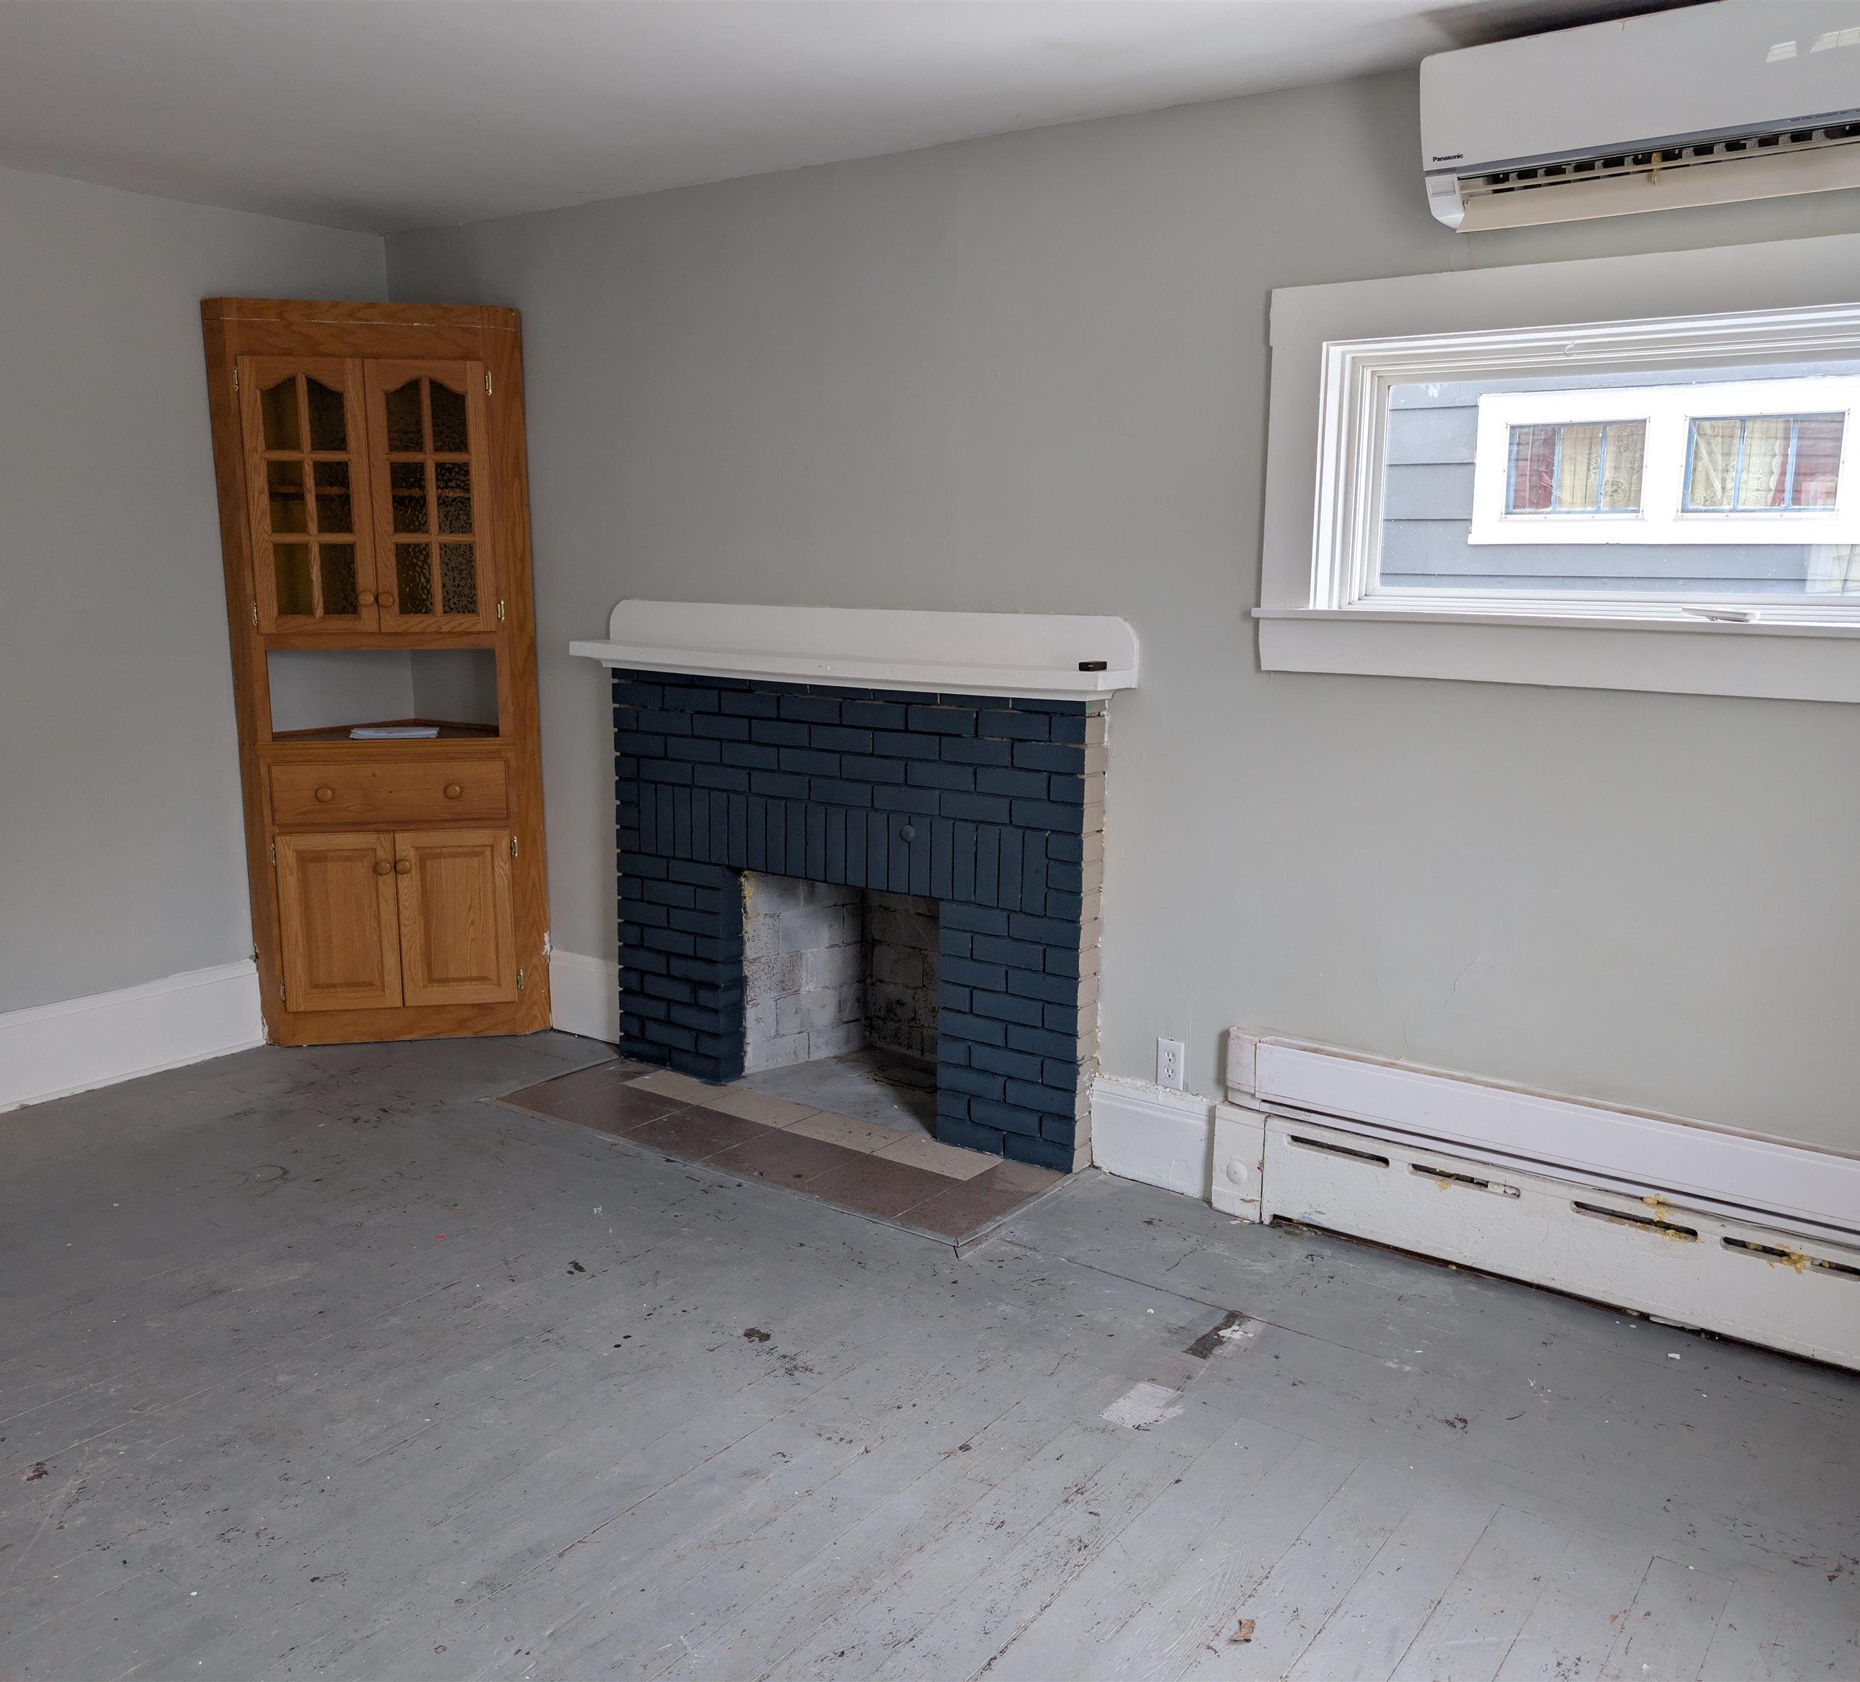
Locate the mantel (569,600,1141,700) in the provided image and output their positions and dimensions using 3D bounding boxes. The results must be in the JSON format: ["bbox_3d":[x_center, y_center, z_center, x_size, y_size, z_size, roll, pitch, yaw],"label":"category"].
[{"bbox_3d":[-0.274,-0.505,4.036,1.726,0.199,0.189,8,13,34],"label":"mantel"}]

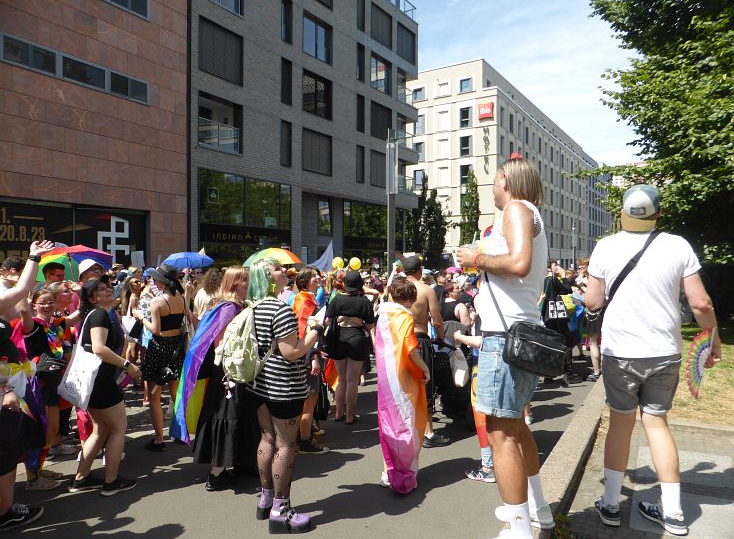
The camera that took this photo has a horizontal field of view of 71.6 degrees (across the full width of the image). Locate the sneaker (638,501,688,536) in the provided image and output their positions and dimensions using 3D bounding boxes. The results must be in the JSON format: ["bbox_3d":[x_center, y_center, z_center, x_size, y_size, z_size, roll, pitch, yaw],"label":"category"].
[{"bbox_3d":[1.595,1.304,2.750,0.110,0.115,0.295,0,0,-15],"label":"sneaker"}]

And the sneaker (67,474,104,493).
[{"bbox_3d":[-2.081,1.576,3.790,0.275,0.110,0.100,0,0,-25],"label":"sneaker"}]

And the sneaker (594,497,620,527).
[{"bbox_3d":[1.298,1.288,2.745,0.105,0.105,0.280,0,1,9],"label":"sneaker"}]

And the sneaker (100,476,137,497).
[{"bbox_3d":[-1.880,1.617,3.865,0.262,0.095,0.100,-1,1,-43],"label":"sneaker"}]

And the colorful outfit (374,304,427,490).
[{"bbox_3d":[0.248,0.948,3.770,0.410,1.370,0.330,0,0,38],"label":"colorful outfit"}]

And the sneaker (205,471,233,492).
[{"bbox_3d":[-1.120,1.610,3.920,0.260,0.110,0.100,0,1,-38],"label":"sneaker"}]

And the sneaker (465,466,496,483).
[{"bbox_3d":[0.915,1.631,4.050,0.285,0.115,0.100,0,1,18],"label":"sneaker"}]

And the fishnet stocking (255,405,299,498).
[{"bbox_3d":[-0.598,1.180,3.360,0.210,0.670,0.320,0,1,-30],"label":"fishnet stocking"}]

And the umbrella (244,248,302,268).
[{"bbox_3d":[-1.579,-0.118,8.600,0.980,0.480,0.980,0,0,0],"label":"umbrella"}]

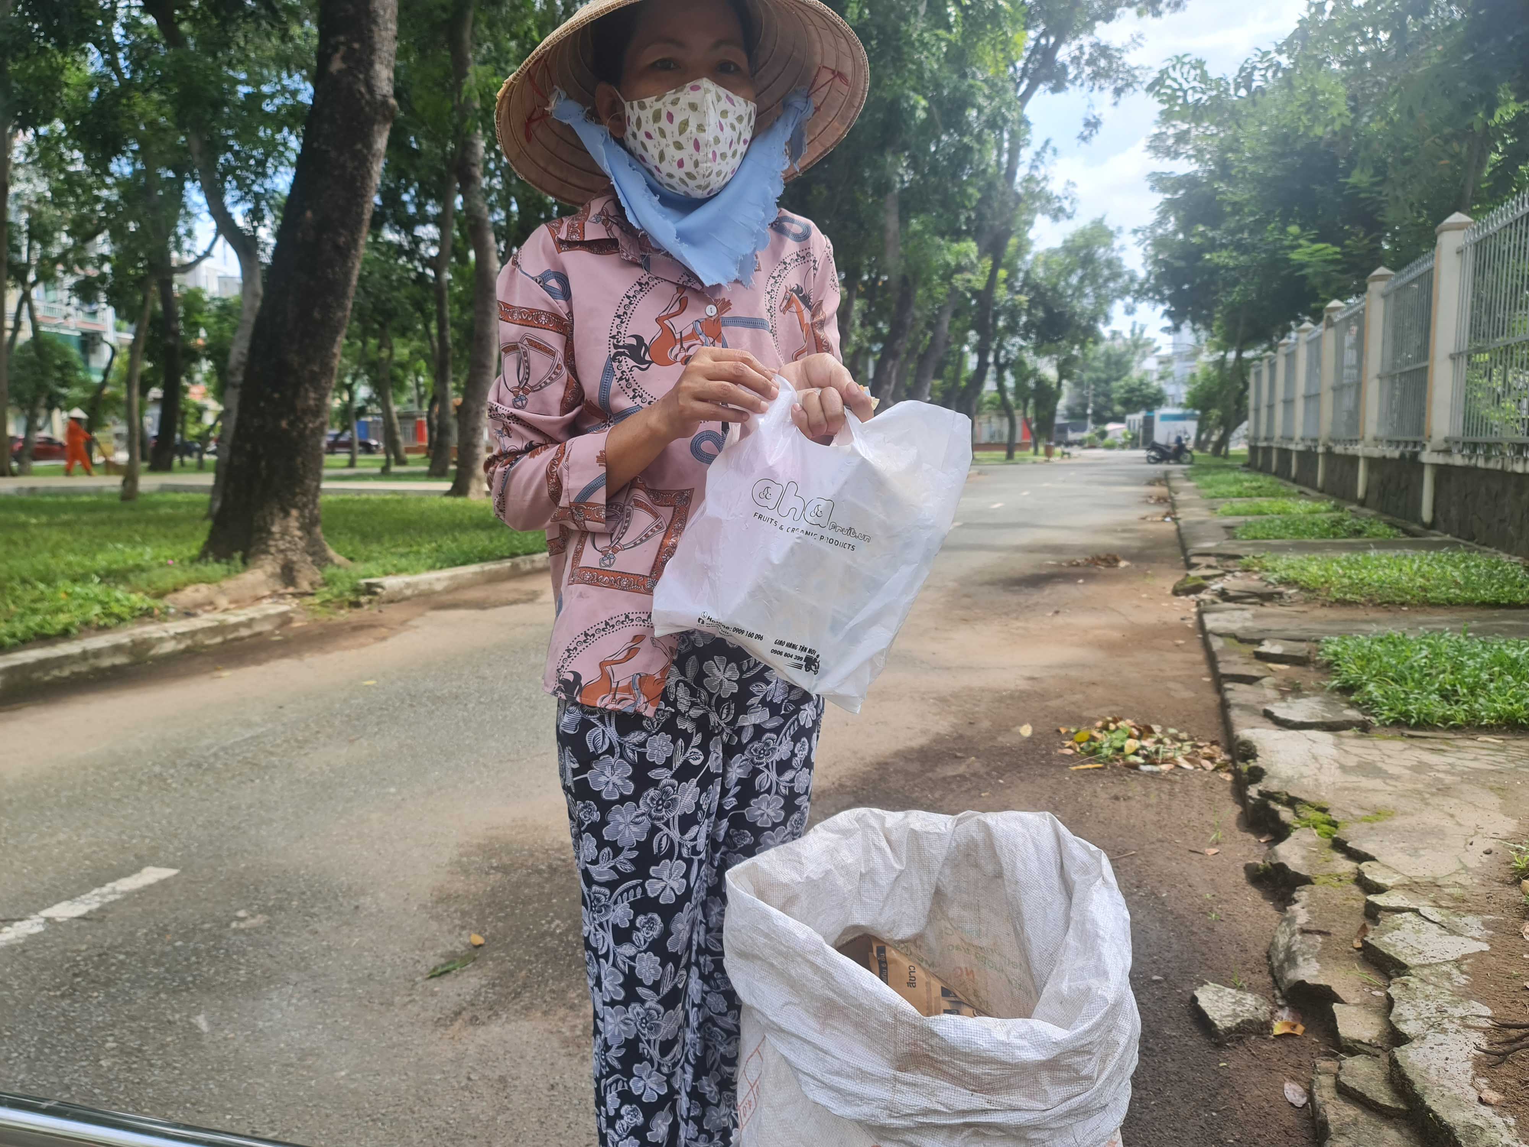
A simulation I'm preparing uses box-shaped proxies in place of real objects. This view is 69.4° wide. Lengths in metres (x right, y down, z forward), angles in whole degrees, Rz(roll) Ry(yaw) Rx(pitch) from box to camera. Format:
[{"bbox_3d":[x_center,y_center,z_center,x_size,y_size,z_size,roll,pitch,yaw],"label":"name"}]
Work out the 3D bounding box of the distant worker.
[{"bbox_3d":[-15.626,-2.993,25.200,0.580,1.550,0.470,-3,7,-17],"label":"distant worker"}]

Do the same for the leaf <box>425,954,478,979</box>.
[{"bbox_3d":[-0.674,0.840,2.378,0.046,0.015,0.133,5,9,38],"label":"leaf"}]

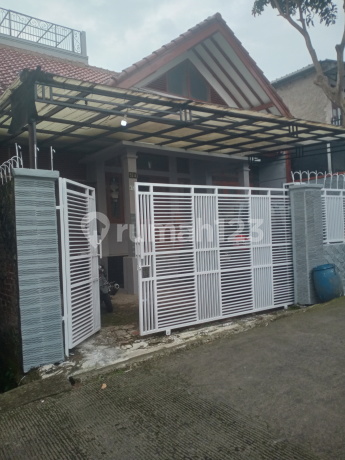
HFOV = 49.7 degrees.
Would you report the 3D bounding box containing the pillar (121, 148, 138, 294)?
[{"bbox_3d":[-0.888,-0.163,8.417,0.286,3.182,0.296,-2,-1,-34],"label":"pillar"}]

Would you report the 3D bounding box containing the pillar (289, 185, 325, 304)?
[{"bbox_3d":[2.279,0.225,6.270,0.460,1.930,0.360,-2,-1,-32],"label":"pillar"}]

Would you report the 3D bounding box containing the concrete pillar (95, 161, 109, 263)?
[{"bbox_3d":[-1.796,-0.158,9.394,0.245,3.080,0.255,-2,-1,-34],"label":"concrete pillar"}]

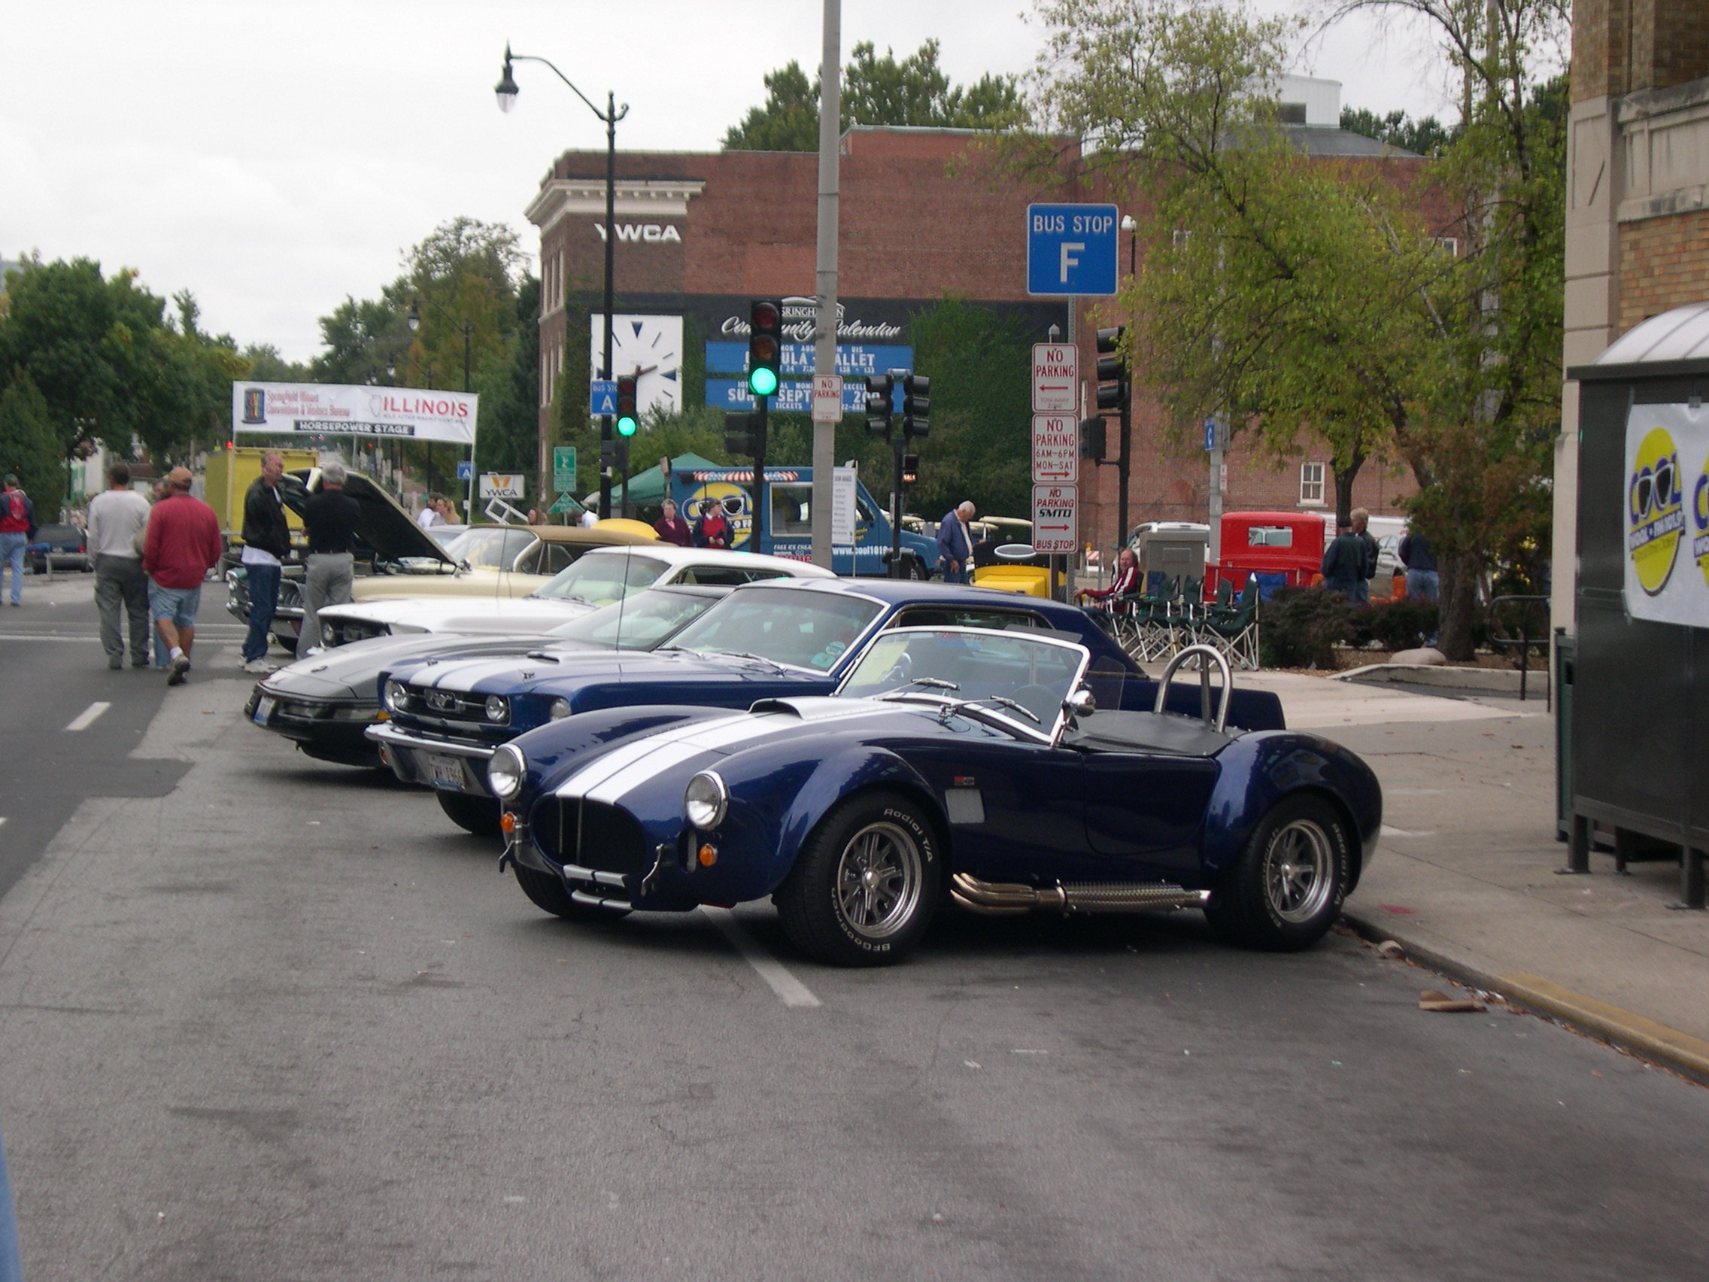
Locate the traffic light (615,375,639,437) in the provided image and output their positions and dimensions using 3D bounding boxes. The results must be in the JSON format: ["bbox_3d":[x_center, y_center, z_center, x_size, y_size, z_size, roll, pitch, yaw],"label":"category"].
[{"bbox_3d":[-3.906,-4.021,61.050,0.370,1.070,0.420,0,3,-9],"label":"traffic light"}]

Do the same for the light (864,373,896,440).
[{"bbox_3d":[0.411,-3.797,57.600,0.450,1.070,0.360,0,3,-9],"label":"light"}]

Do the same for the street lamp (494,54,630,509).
[{"bbox_3d":[-5.466,-6.134,66.300,2.450,10.134,0.450,0,3,-9],"label":"street lamp"}]

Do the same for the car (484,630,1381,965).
[{"bbox_3d":[0.400,0.559,13.866,3.950,1.180,1.750,3,1,-44],"label":"car"}]

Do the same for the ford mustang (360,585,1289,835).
[{"bbox_3d":[-0.071,0.364,17.118,4.620,1.300,1.740,3,1,-42],"label":"ford mustang"}]

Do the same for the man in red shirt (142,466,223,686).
[{"bbox_3d":[-5.598,-0.558,29.600,0.620,1.761,0.500,0,3,-13],"label":"man in red shirt"}]

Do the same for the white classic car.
[{"bbox_3d":[-1.732,-0.014,26.418,4.750,1.300,1.810,1,2,-42],"label":"white classic car"}]

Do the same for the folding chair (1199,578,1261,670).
[{"bbox_3d":[3.574,-0.165,33.800,0.600,0.870,0.750,0,3,-5],"label":"folding chair"}]

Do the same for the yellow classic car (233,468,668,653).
[{"bbox_3d":[-3.234,-0.570,33.601,5.400,1.680,1.970,3,1,-42],"label":"yellow classic car"}]

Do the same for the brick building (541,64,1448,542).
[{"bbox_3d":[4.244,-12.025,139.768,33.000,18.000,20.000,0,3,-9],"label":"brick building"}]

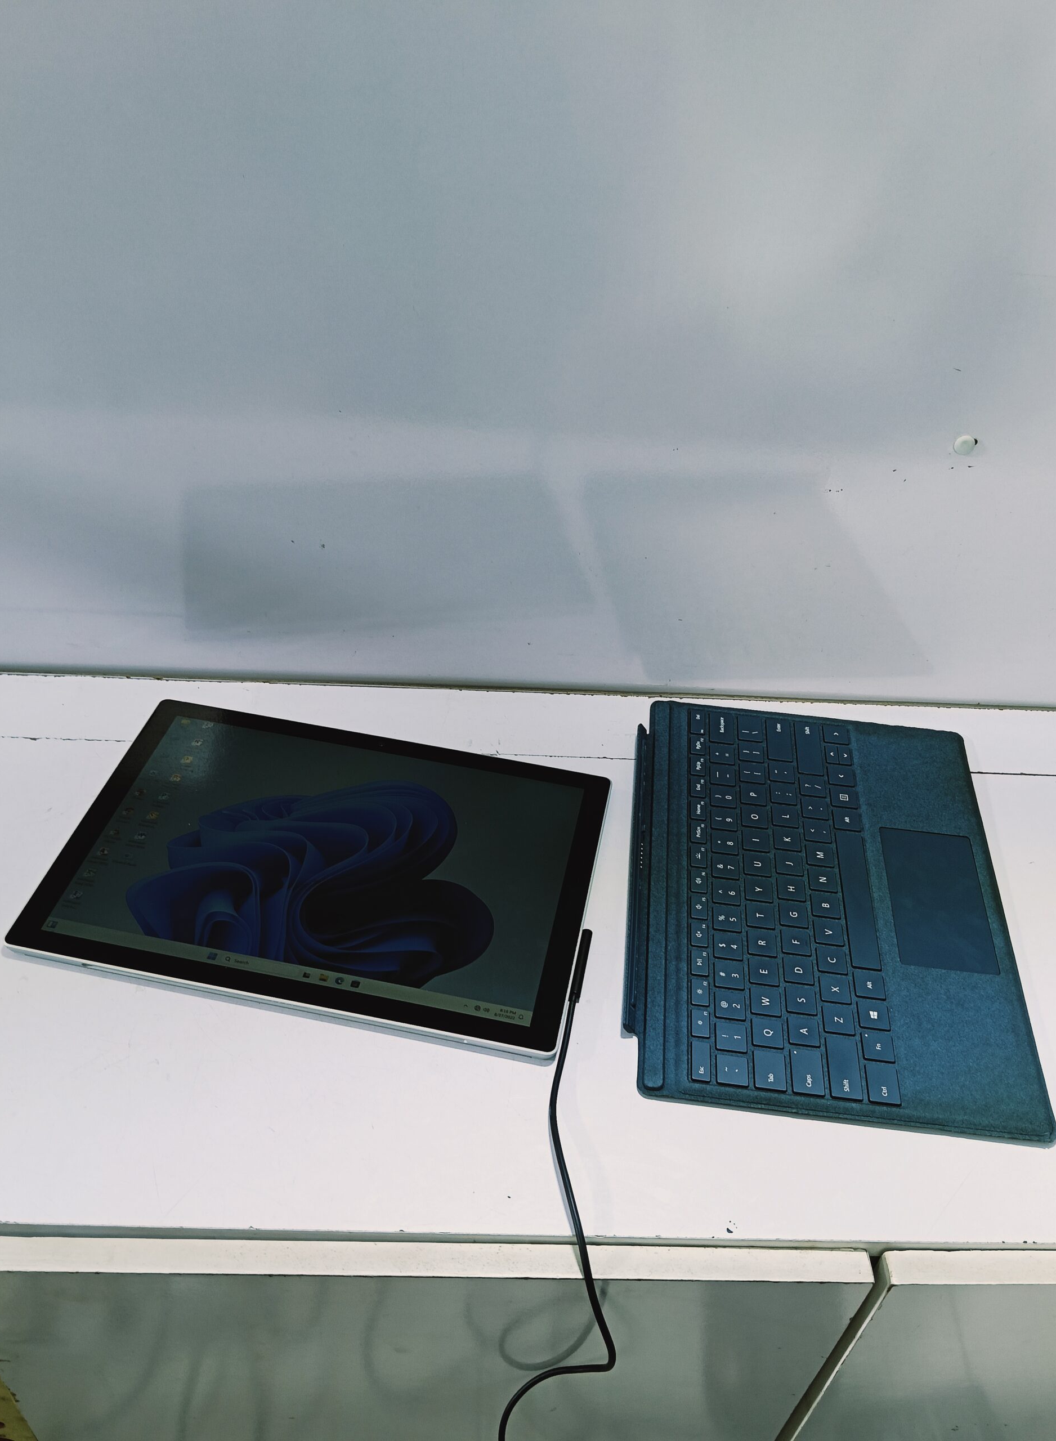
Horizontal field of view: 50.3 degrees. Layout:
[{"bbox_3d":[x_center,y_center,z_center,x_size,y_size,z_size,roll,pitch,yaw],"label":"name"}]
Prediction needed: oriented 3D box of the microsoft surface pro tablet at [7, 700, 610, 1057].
[{"bbox_3d":[-0.110,0.078,0.640,0.292,0.009,0.201,9,42,6],"label":"microsoft surface pro tablet"}]

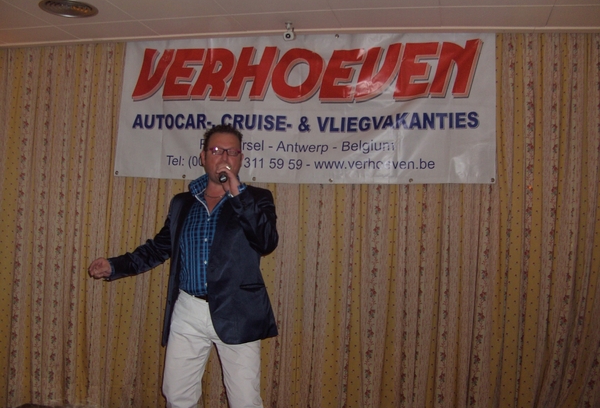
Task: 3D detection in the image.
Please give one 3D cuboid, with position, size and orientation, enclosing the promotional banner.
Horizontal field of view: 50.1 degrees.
[{"bbox_3d":[-0.027,-0.594,4.011,2.400,0.889,0.040,2,-2,13],"label":"promotional banner"}]

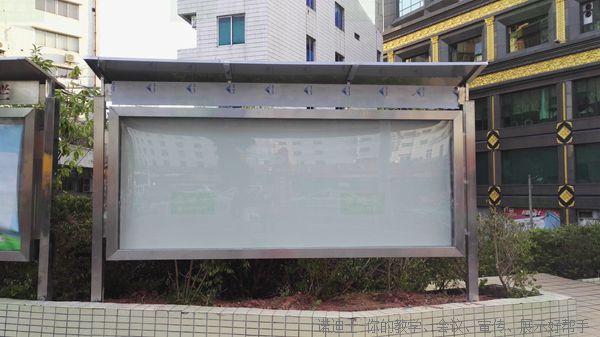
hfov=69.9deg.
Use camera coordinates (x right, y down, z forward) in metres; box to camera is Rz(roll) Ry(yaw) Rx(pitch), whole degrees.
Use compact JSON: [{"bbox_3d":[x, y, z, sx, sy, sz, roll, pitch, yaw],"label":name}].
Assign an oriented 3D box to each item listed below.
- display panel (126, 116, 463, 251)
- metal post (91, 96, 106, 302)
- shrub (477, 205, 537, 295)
[{"bbox_3d":[-0.094,0.129,3.750,2.919,1.140,0.040,0,-2,-2],"label":"display panel"},{"bbox_3d":[-1.717,0.261,3.679,0.085,1.743,0.055,0,-2,-2],"label":"metal post"},{"bbox_3d":[1.915,0.755,3.982,0.480,0.810,0.480,0,-2,-2],"label":"shrub"}]

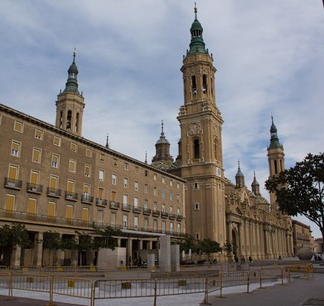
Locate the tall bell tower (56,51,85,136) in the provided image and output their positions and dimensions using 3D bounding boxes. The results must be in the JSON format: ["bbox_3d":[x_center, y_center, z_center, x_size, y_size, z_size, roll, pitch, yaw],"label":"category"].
[{"bbox_3d":[-38.612,-3.572,141.210,11.700,90.600,11.700,-9,-19,29],"label":"tall bell tower"}]

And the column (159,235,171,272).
[{"bbox_3d":[0.353,10.717,36.873,1.000,3.700,0.820,-9,-19,29],"label":"column"}]

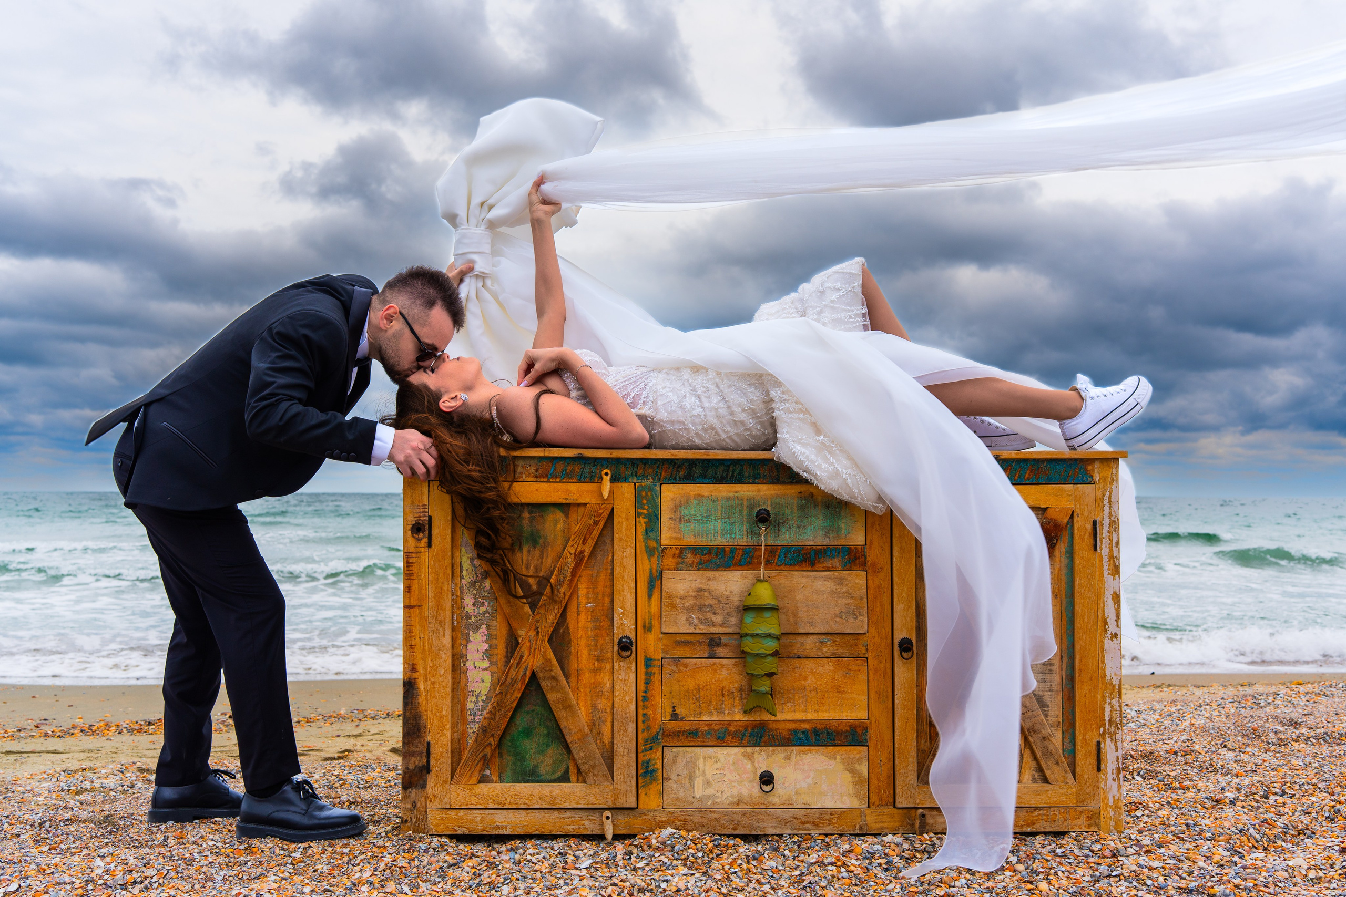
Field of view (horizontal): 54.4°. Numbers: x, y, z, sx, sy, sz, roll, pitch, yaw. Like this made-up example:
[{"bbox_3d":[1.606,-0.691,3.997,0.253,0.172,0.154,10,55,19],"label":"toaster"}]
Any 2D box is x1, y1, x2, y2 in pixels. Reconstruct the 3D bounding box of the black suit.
[{"bbox_3d":[-1.060,0.190,3.180,0.760,1.250,0.520,1,-2,-9],"label":"black suit"}]

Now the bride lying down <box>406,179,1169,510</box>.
[{"bbox_3d":[0.250,-0.260,3.280,1.880,0.840,0.520,0,-2,0],"label":"bride lying down"}]

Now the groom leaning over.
[{"bbox_3d":[-0.980,0.235,3.200,0.910,1.380,0.560,1,-2,-9],"label":"groom leaning over"}]

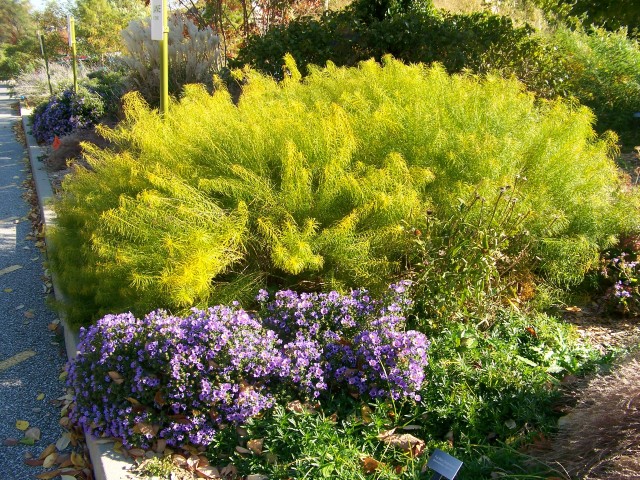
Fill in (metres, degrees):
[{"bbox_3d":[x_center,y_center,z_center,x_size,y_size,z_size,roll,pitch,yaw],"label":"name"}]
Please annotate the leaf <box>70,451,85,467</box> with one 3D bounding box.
[{"bbox_3d":[-0.967,0.872,2.579,0.047,0.020,0.070,-10,18,-33],"label":"leaf"}]

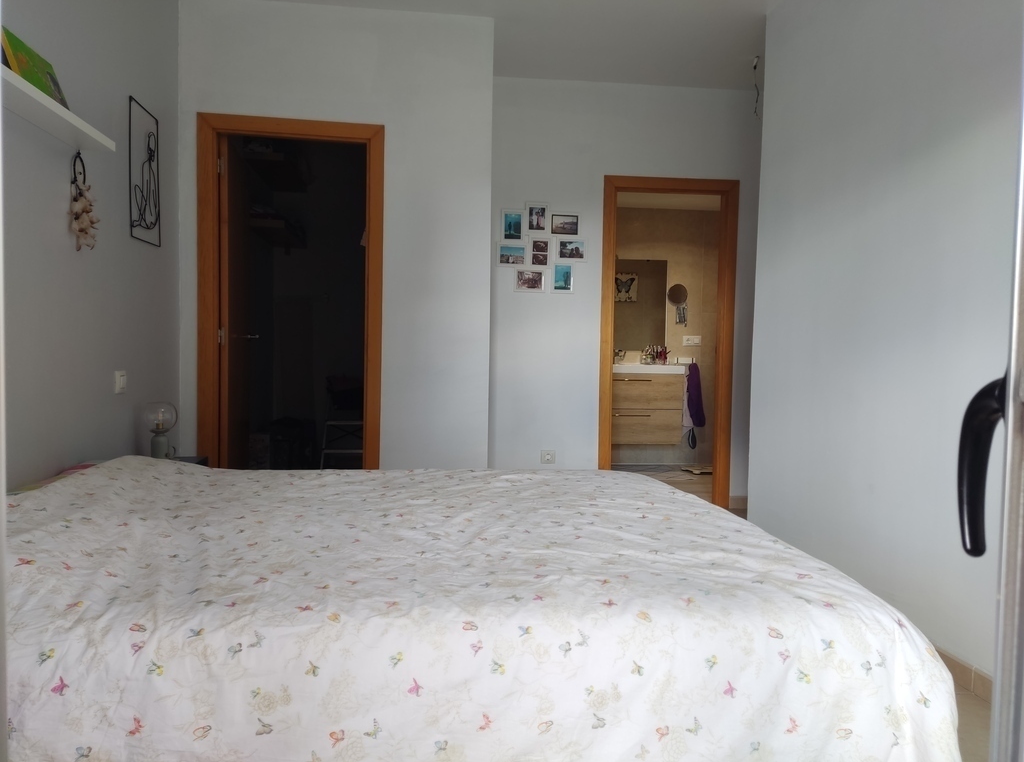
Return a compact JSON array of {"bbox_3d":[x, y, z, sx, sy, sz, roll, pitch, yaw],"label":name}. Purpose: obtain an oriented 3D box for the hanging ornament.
[{"bbox_3d":[-1.370,-0.579,2.381,0.070,0.315,0.120,1,3,-8],"label":"hanging ornament"}]

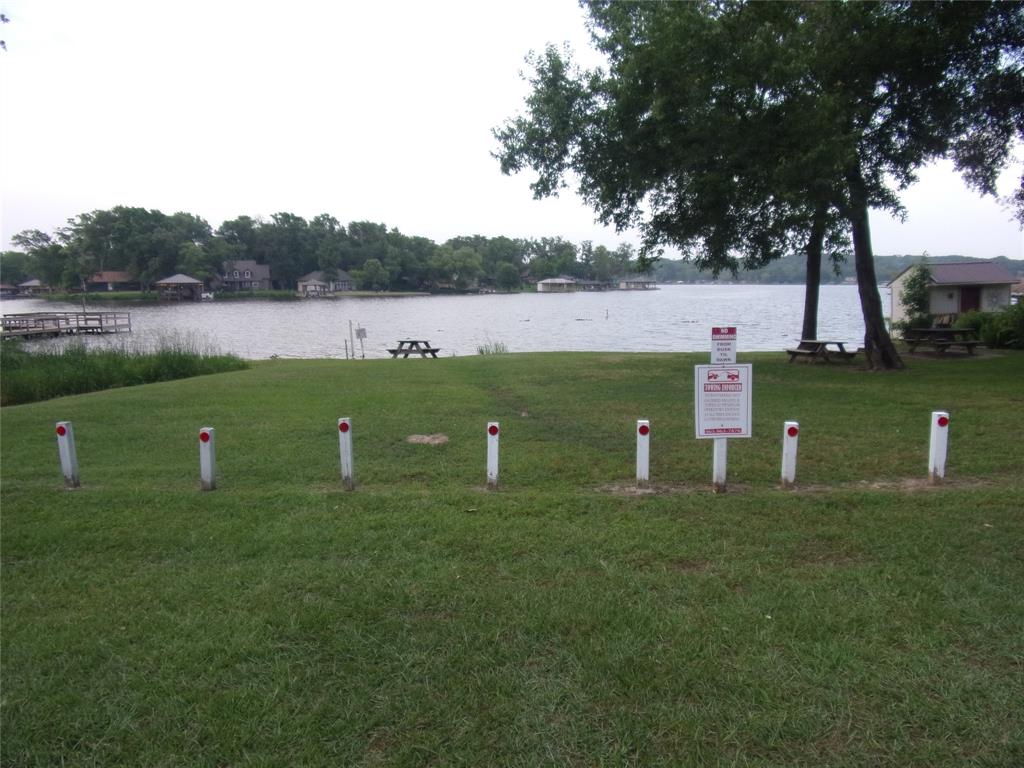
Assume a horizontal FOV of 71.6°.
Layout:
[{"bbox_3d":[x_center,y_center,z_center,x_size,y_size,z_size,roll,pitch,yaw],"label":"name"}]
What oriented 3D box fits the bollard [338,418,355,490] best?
[{"bbox_3d":[-1.348,0.576,5.837,0.092,0.593,0.092,-1,8,0],"label":"bollard"}]

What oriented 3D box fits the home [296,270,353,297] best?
[{"bbox_3d":[-46.479,-24.913,176.000,12.500,5.900,9.000,-4,9,-23],"label":"home"}]

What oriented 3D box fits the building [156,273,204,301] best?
[{"bbox_3d":[-60.542,-17.742,130.000,7.260,4.635,6.534,-4,9,-22],"label":"building"}]

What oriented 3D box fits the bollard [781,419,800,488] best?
[{"bbox_3d":[2.240,0.572,5.720,0.092,0.529,0.092,1,8,2],"label":"bollard"}]

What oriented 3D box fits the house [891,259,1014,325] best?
[{"bbox_3d":[23.010,-4.512,37.199,4.650,3.580,3.700,-1,8,-7],"label":"house"}]

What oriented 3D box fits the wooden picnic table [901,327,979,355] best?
[{"bbox_3d":[14.600,-1.433,24.061,1.830,0.760,1.500,-2,8,-10],"label":"wooden picnic table"}]

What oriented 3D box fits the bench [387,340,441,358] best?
[{"bbox_3d":[-4.091,-1.434,29.958,1.600,0.750,1.830,2,9,17],"label":"bench"}]

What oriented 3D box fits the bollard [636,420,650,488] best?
[{"bbox_3d":[1.071,0.577,5.835,0.092,0.563,0.092,-1,8,0],"label":"bollard"}]

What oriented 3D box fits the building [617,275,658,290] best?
[{"bbox_3d":[46.379,-36.837,260.000,13.055,4.831,8.486,0,8,0],"label":"building"}]

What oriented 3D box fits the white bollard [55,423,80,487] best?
[{"bbox_3d":[-3.716,0.595,5.950,0.092,0.550,0.092,-2,8,2],"label":"white bollard"}]

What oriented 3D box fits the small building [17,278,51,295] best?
[{"bbox_3d":[-117.530,-23.805,175.000,6.350,3.797,5.715,-5,9,-31],"label":"small building"}]

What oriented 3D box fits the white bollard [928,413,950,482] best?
[{"bbox_3d":[3.393,0.513,5.650,0.092,0.581,0.092,0,8,2],"label":"white bollard"}]

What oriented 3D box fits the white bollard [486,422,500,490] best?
[{"bbox_3d":[-0.150,0.594,5.820,0.092,0.547,0.092,1,8,2],"label":"white bollard"}]

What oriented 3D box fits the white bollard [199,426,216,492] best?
[{"bbox_3d":[-2.494,0.616,5.831,0.092,0.516,0.092,1,8,0],"label":"white bollard"}]

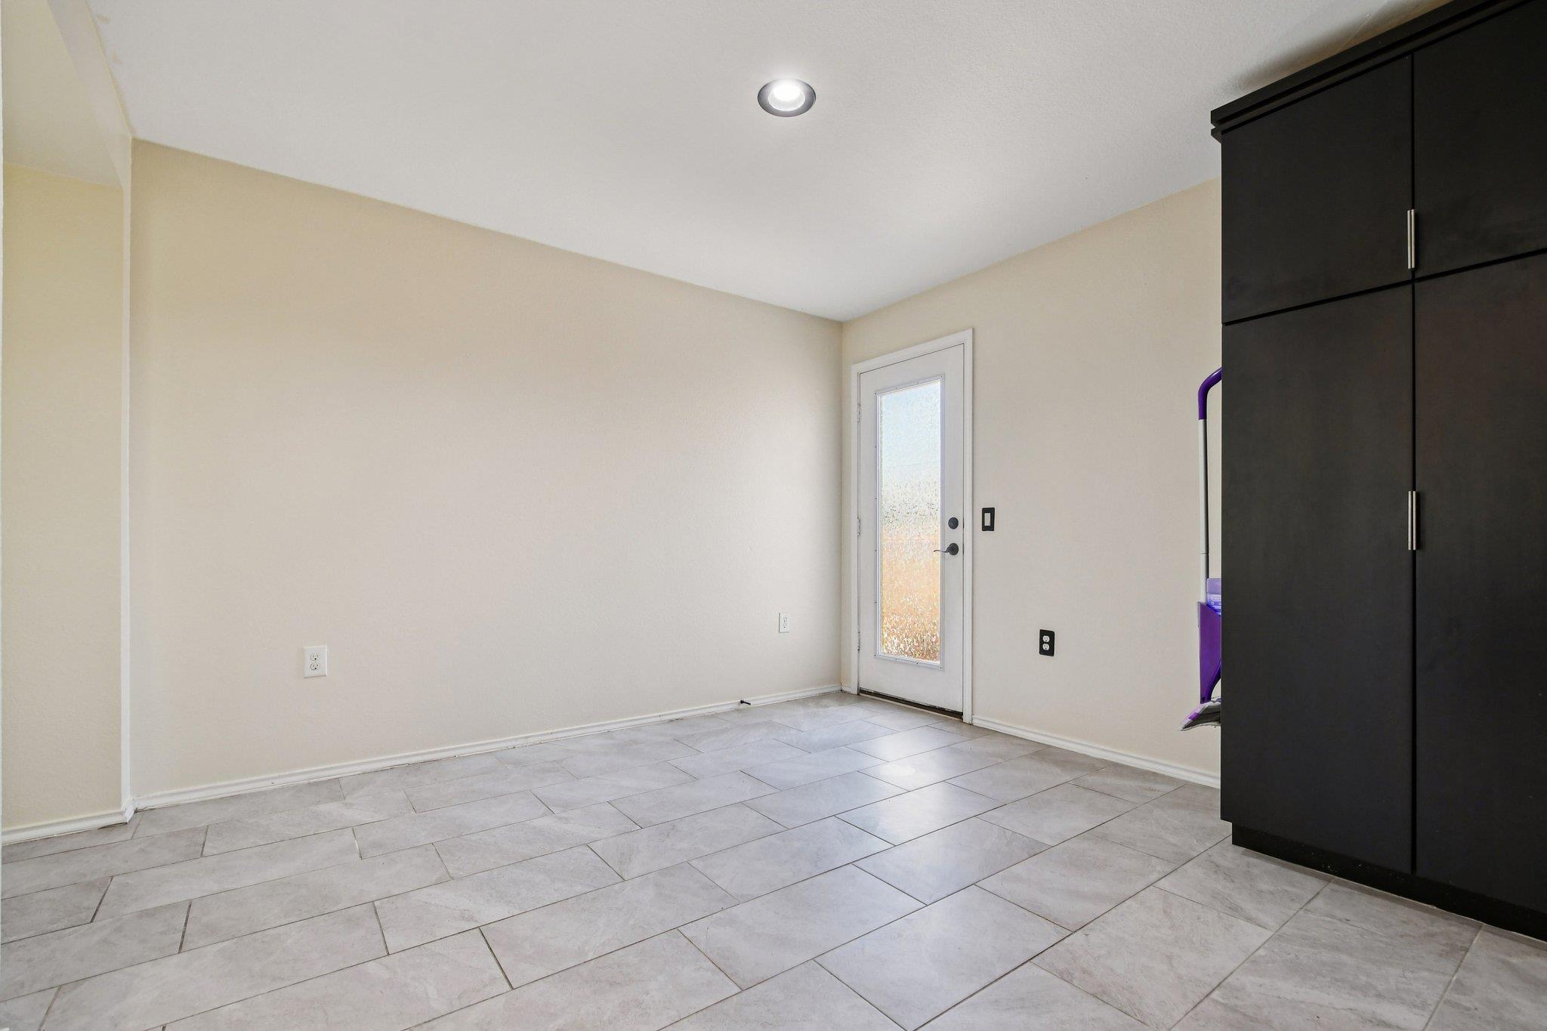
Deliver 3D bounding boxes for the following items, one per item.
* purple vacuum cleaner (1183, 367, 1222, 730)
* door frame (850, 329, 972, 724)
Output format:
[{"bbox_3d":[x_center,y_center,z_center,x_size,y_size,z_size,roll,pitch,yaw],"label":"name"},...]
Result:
[{"bbox_3d":[1.520,0.100,2.190,0.270,1.250,0.190,1,-2,-38],"label":"purple vacuum cleaner"},{"bbox_3d":[0.815,0.065,3.885,0.120,2.135,0.960,1,-2,-36],"label":"door frame"}]

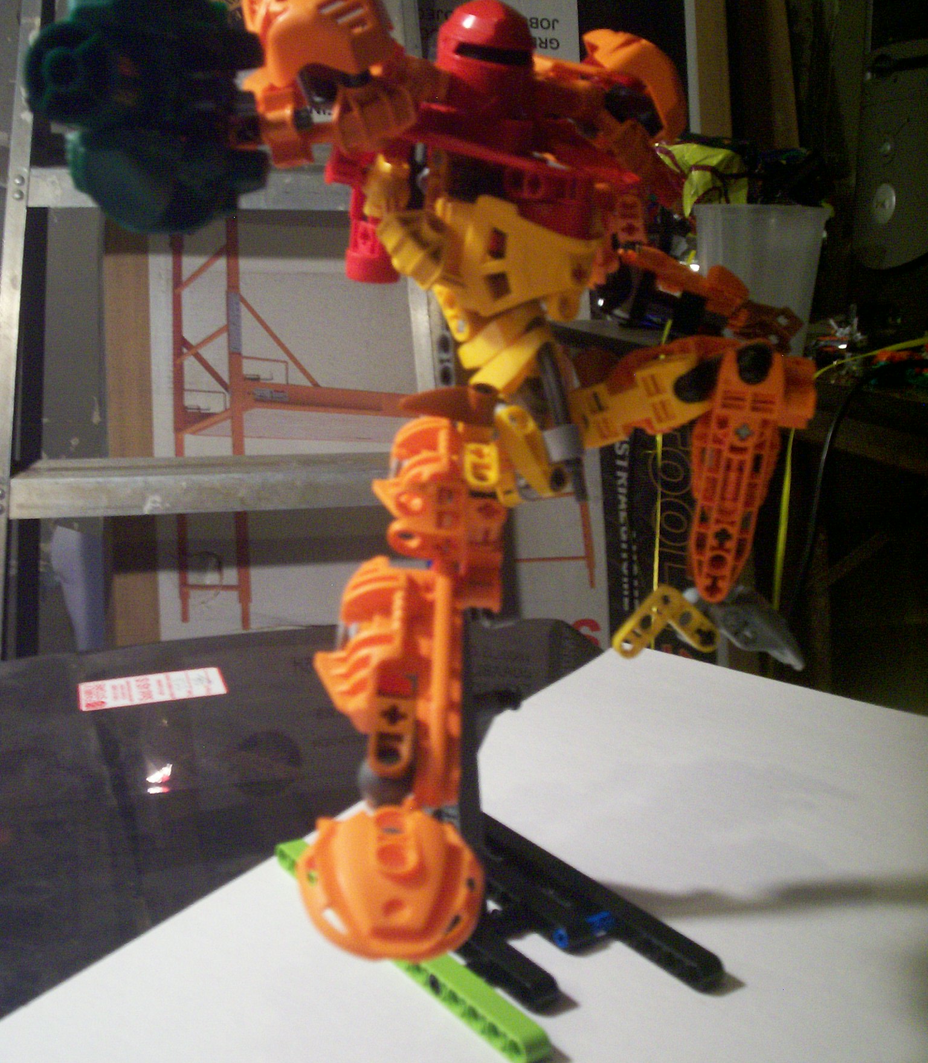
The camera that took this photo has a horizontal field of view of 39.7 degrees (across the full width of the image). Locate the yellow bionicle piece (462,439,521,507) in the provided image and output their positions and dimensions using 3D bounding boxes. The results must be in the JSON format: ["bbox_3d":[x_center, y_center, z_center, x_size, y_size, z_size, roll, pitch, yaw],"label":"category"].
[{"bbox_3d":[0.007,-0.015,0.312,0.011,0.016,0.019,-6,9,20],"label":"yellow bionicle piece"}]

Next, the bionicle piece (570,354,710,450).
[{"bbox_3d":[0.050,-0.036,0.356,0.039,0.017,0.010,-16,-2,-5],"label":"bionicle piece"}]

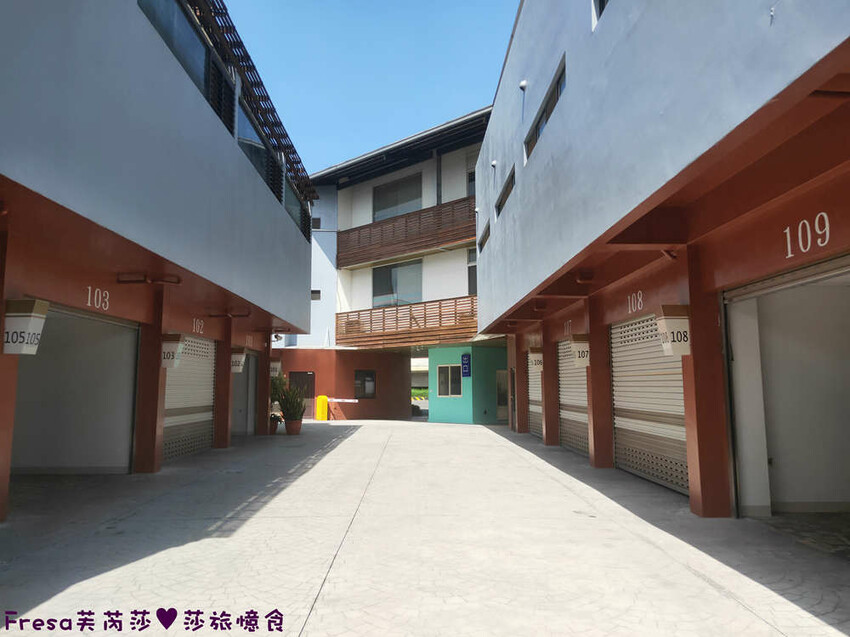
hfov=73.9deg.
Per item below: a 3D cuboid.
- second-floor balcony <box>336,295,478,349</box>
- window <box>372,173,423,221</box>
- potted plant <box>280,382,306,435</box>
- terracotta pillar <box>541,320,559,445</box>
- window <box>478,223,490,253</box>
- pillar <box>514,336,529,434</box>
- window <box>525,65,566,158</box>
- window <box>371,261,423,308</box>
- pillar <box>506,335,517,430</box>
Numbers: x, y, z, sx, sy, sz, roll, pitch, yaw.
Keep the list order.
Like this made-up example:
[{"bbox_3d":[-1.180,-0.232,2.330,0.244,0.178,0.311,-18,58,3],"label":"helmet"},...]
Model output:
[{"bbox_3d":[-0.974,0.280,22.269,7.554,1.587,0.115,-6,-9,40],"label":"second-floor balcony"},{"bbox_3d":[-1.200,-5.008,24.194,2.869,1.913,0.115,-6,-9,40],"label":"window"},{"bbox_3d":[-4.271,2.971,18.462,0.746,1.587,0.717,0,-7,-1],"label":"potted plant"},{"bbox_3d":[3.230,1.663,14.639,0.344,3.184,0.354,0,-7,-1],"label":"terracotta pillar"},{"bbox_3d":[1.870,-2.423,17.421,0.105,0.478,2.964,0,-7,-1],"label":"window"},{"bbox_3d":[3.153,2.139,18.433,0.344,3.136,0.363,0,-7,-1],"label":"pillar"},{"bbox_3d":[2.021,-3.366,9.513,0.105,0.478,2.964,0,-7,-1],"label":"window"},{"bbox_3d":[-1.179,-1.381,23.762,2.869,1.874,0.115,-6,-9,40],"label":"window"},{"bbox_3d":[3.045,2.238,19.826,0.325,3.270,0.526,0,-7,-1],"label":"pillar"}]

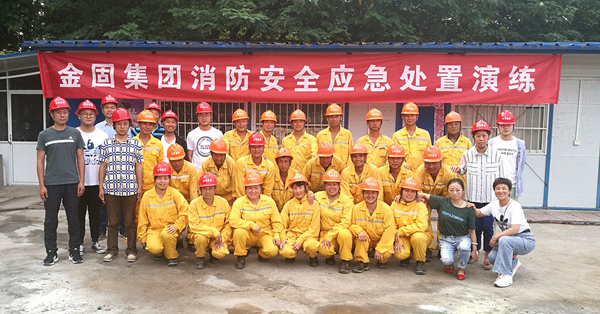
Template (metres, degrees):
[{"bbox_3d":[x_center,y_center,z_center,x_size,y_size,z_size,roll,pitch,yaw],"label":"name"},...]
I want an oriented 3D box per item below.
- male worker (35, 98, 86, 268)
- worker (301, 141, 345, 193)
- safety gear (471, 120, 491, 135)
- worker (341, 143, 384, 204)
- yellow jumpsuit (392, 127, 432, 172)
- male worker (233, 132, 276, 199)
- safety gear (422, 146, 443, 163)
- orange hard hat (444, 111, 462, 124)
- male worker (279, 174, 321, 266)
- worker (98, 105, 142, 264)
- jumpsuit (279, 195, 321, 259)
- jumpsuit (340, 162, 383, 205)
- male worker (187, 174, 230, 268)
[{"bbox_3d":[-2.558,0.237,5.009,0.500,1.755,0.310,-1,6,-15],"label":"male worker"},{"bbox_3d":[0.267,0.483,5.680,0.560,1.370,0.680,1,4,3],"label":"worker"},{"bbox_3d":[2.005,-0.324,5.170,0.215,0.160,0.275,3,-8,19],"label":"safety gear"},{"bbox_3d":[0.758,0.484,5.680,0.530,1.329,0.550,1,5,6],"label":"worker"},{"bbox_3d":[1.371,0.371,5.730,0.520,1.490,0.310,2,4,8],"label":"yellow jumpsuit"},{"bbox_3d":[-0.553,0.377,5.686,0.520,1.360,0.620,0,6,-3],"label":"male worker"},{"bbox_3d":[1.495,-0.031,5.280,0.225,0.160,0.280,2,24,12],"label":"safety gear"},{"bbox_3d":[1.873,-0.475,5.700,0.215,0.160,0.275,2,2,17],"label":"orange hard hat"},{"bbox_3d":[0.000,0.651,5.170,0.470,0.920,0.620,0,6,-3],"label":"male worker"},{"bbox_3d":[-1.960,0.286,5.124,0.470,1.640,0.300,-1,6,-10],"label":"worker"},{"bbox_3d":[-0.006,0.746,5.200,0.460,0.674,0.620,1,4,0],"label":"jumpsuit"},{"bbox_3d":[0.758,0.577,5.680,0.530,1.023,0.530,1,5,6],"label":"jumpsuit"},{"bbox_3d":[-1.011,0.659,5.170,0.480,0.983,0.680,0,4,-7],"label":"male worker"}]

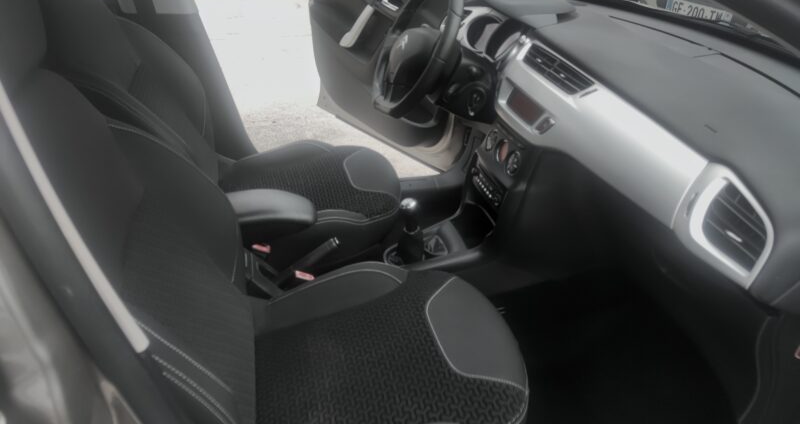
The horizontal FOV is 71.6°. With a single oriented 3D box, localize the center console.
[{"bbox_3d":[0.123,-0.047,1.227,0.380,0.340,0.250,-9,34,-13],"label":"center console"}]

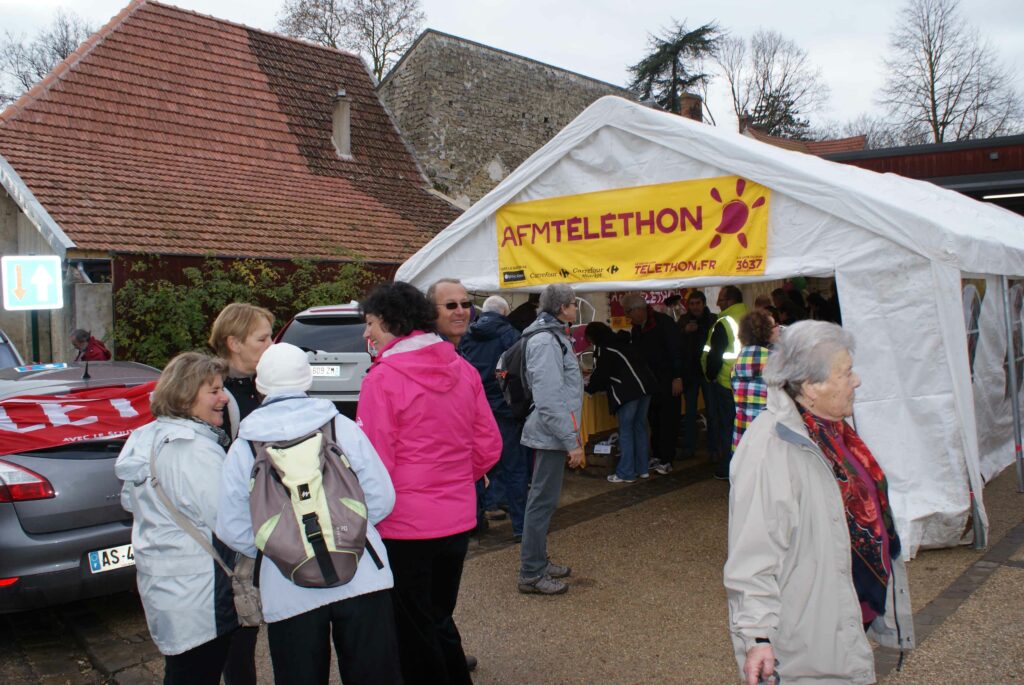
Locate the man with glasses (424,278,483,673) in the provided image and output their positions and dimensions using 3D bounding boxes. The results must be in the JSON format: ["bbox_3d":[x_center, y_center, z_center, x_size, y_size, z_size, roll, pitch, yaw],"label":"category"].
[{"bbox_3d":[-0.250,0.599,3.740,0.520,1.740,0.360,-3,3,-33],"label":"man with glasses"}]

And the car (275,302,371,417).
[{"bbox_3d":[-1.980,0.301,12.220,1.870,1.700,4.600,-1,2,7],"label":"car"}]

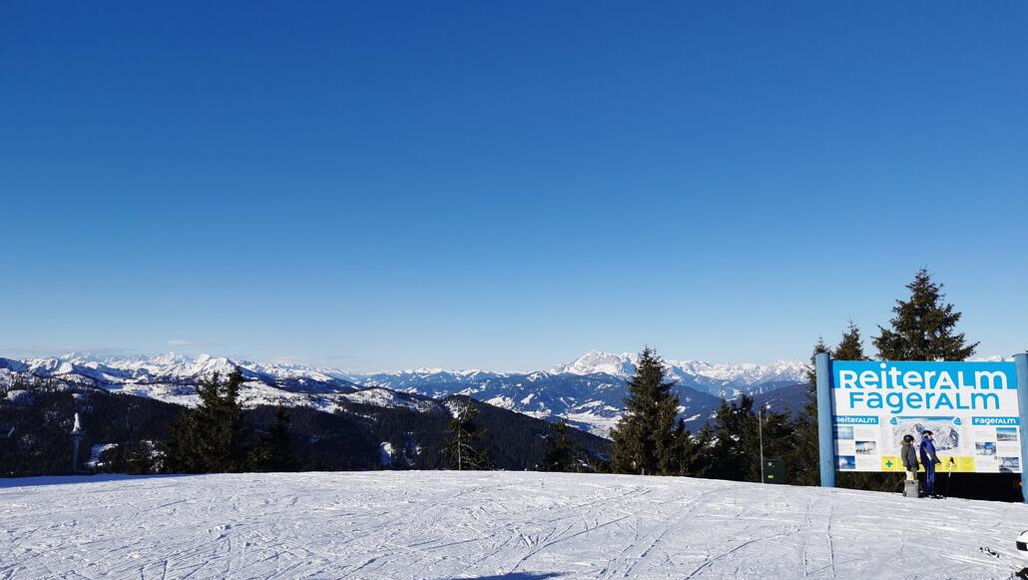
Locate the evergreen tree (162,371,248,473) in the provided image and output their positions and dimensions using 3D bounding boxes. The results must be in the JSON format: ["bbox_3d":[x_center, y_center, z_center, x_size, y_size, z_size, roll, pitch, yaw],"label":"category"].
[{"bbox_3d":[-13.665,5.986,35.576,3.763,5.042,3.763,0,-6,0],"label":"evergreen tree"}]

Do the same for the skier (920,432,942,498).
[{"bbox_3d":[11.023,4.609,21.242,0.520,1.768,0.500,1,-6,-10],"label":"skier"}]

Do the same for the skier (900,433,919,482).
[{"bbox_3d":[10.540,4.670,21.336,0.460,1.619,0.500,3,-6,-25],"label":"skier"}]

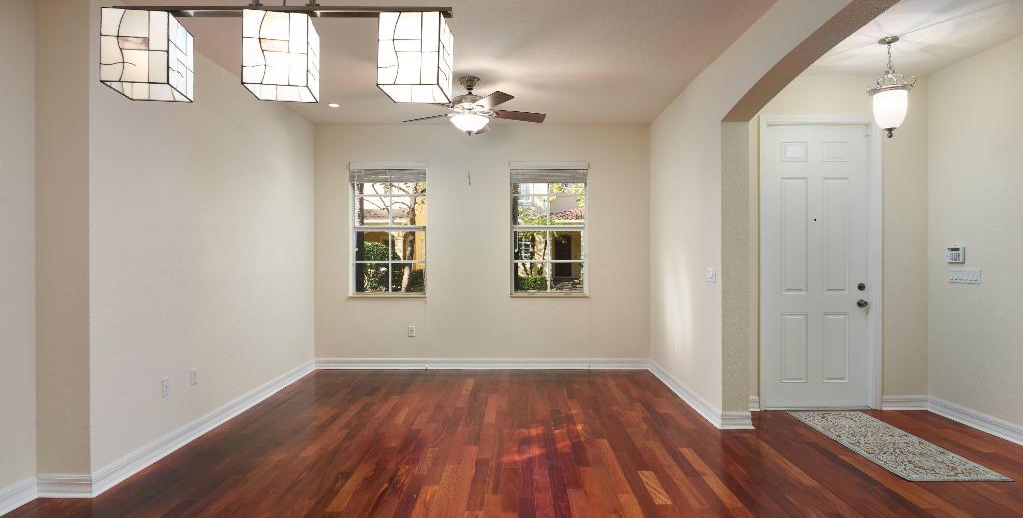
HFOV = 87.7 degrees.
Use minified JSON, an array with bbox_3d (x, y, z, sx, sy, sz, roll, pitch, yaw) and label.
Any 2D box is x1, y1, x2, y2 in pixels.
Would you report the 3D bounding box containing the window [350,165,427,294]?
[{"bbox_3d":[-1.435,-0.344,6.210,0.890,1.500,0.120,0,0,0],"label":"window"}]

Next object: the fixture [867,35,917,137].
[{"bbox_3d":[2.721,-1.225,3.827,0.300,0.700,0.300,0,0,0],"label":"fixture"}]

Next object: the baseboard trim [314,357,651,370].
[{"bbox_3d":[-0.335,1.208,6.150,3.890,0.132,0.028,0,0,0],"label":"baseboard trim"}]

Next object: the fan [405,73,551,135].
[{"bbox_3d":[-0.334,-1.316,4.648,1.290,0.490,1.270,0,0,0],"label":"fan"}]

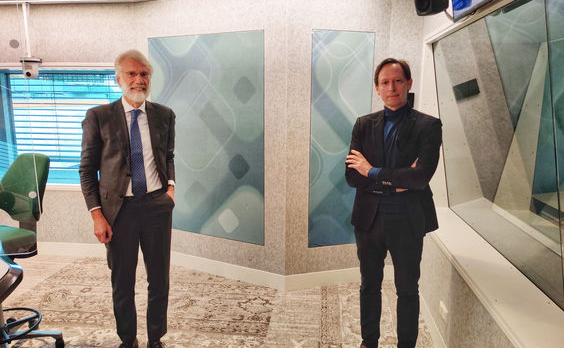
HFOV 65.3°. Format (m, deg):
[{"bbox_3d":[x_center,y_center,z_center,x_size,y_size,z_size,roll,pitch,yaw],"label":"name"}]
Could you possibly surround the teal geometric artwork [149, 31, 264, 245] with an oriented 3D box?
[{"bbox_3d":[-0.669,-0.302,3.816,1.196,1.742,0.030,6,11,27],"label":"teal geometric artwork"}]

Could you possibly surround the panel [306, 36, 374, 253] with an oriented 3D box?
[{"bbox_3d":[0.485,-0.252,3.584,0.534,1.743,0.030,-3,10,-16],"label":"panel"}]

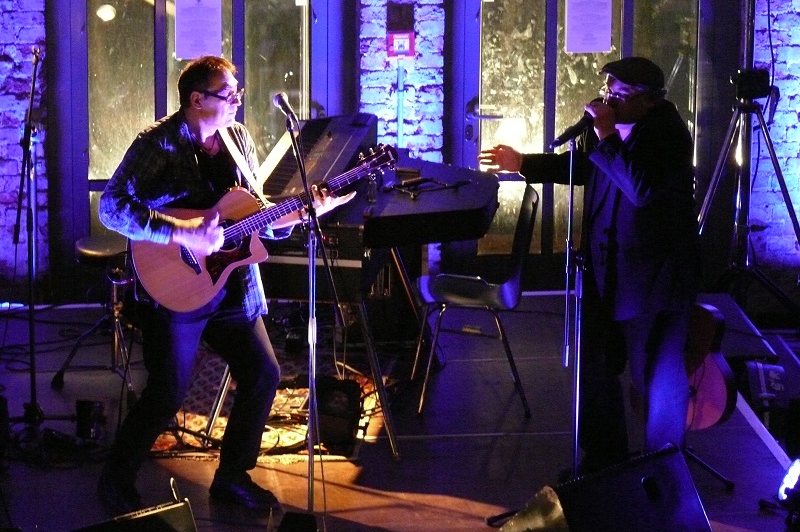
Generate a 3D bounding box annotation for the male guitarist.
[{"bbox_3d":[-0.633,0.075,12.820,0.780,1.720,0.640,-9,17,-34],"label":"male guitarist"}]

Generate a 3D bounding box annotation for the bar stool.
[{"bbox_3d":[-1.198,0.186,14.735,0.480,0.570,0.480,0,14,0],"label":"bar stool"}]

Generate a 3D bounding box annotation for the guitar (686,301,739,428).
[{"bbox_3d":[1.097,0.120,13.400,0.390,1.020,0.100,6,6,21],"label":"guitar"}]

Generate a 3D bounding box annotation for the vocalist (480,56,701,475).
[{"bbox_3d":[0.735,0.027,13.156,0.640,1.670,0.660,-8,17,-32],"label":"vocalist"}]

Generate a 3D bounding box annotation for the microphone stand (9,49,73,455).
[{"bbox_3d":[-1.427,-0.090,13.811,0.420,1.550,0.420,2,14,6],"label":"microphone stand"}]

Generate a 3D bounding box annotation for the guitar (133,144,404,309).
[{"bbox_3d":[-0.483,-0.185,12.620,1.040,0.410,0.120,-26,15,-13],"label":"guitar"}]

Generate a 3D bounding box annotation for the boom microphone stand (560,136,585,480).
[{"bbox_3d":[0.627,0.222,12.782,0.480,1.470,0.500,3,14,11],"label":"boom microphone stand"}]

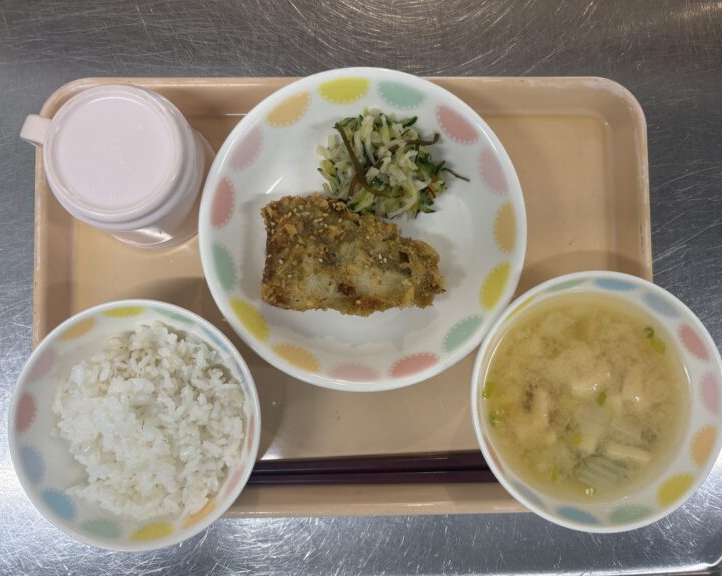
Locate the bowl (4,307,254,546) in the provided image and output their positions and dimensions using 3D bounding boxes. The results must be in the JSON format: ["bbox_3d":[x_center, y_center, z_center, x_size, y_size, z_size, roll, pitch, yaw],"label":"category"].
[{"bbox_3d":[-0.115,0.071,0.323,0.128,0.058,0.128,0,87,-1],"label":"bowl"}]

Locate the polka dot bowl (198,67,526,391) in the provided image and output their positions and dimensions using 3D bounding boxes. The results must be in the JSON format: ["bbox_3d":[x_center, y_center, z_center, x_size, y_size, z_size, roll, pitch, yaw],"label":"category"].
[{"bbox_3d":[0.001,-0.033,0.339,0.181,0.040,0.181,0,87,-1],"label":"polka dot bowl"}]

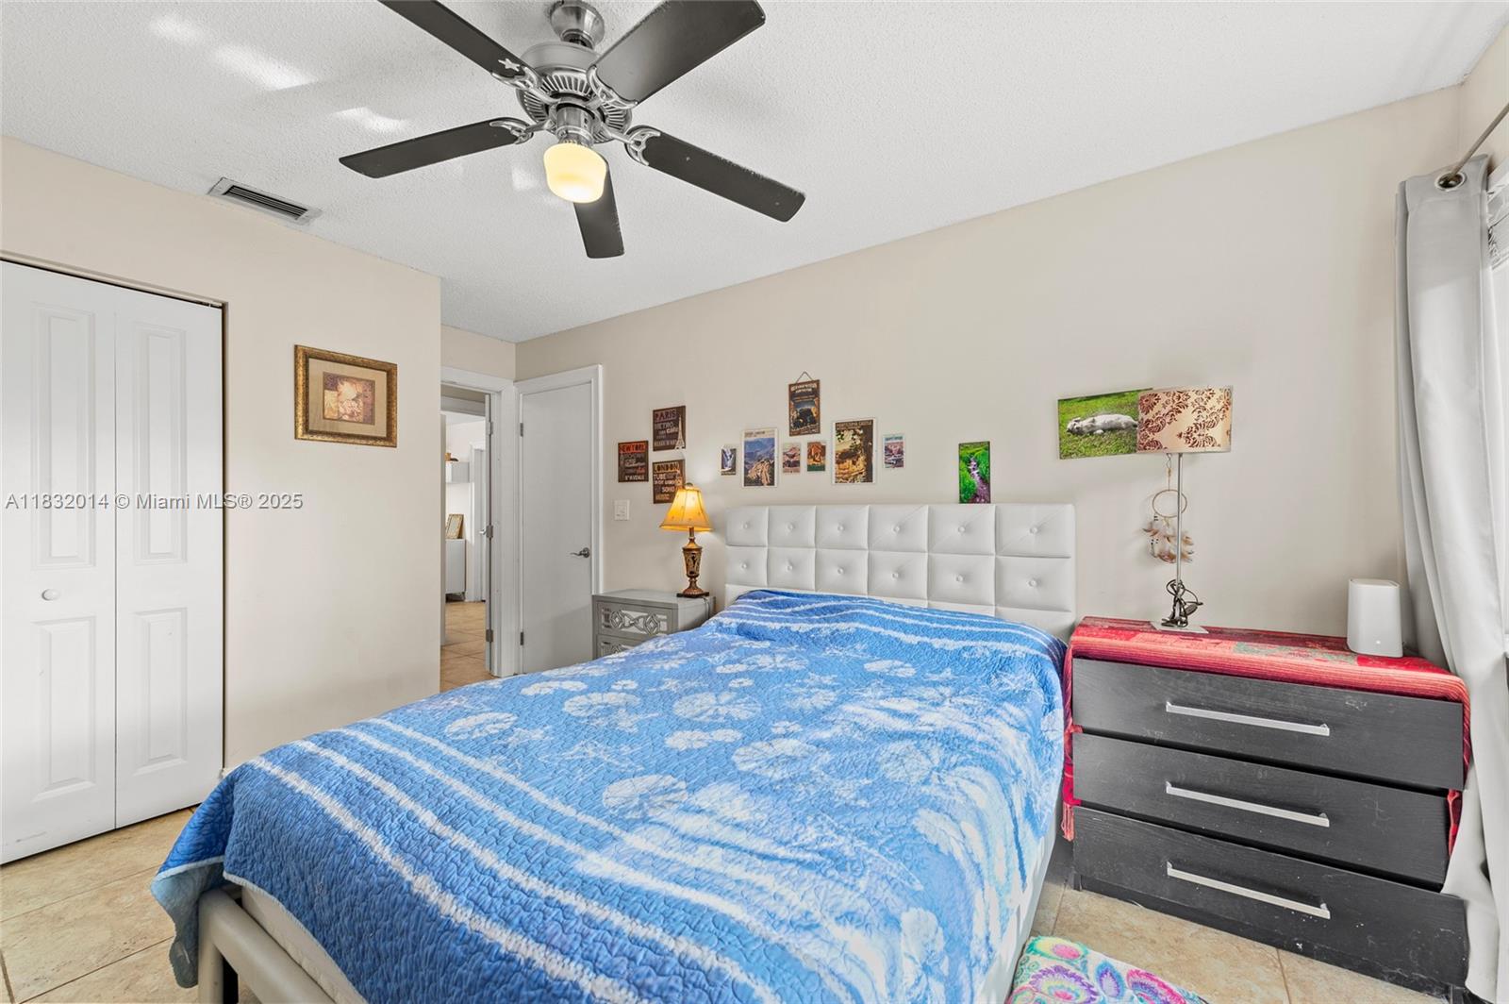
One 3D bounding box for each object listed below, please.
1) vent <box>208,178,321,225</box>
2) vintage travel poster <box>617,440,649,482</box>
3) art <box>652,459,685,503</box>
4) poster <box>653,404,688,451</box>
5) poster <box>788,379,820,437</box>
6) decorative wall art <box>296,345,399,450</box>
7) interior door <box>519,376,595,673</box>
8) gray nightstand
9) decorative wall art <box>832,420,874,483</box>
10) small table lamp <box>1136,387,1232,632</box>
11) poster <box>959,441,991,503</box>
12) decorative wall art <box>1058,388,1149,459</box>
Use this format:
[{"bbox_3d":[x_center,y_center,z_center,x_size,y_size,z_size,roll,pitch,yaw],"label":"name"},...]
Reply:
[{"bbox_3d":[-1.983,-1.206,2.384,0.206,0.017,0.316,-1,-1,33],"label":"vent"},{"bbox_3d":[-0.772,-0.253,3.722,0.267,0.261,0.010,-1,-1,33],"label":"vintage travel poster"},{"bbox_3d":[-0.521,-0.119,3.555,0.258,0.257,0.010,-1,-1,33],"label":"art"},{"bbox_3d":[-0.509,-0.437,3.540,0.261,0.255,0.012,-1,-1,34],"label":"poster"},{"bbox_3d":[0.261,-0.478,3.024,0.178,0.275,0.012,-1,-1,34],"label":"poster"},{"bbox_3d":[-1.936,-0.486,2.792,0.030,0.427,0.430,-1,-1,34],"label":"decorative wall art"},{"bbox_3d":[-1.394,0.215,4.150,0.759,2.027,0.040,-1,-1,33],"label":"interior door"},{"bbox_3d":[-0.587,0.883,3.367,0.660,0.678,0.310,-1,-1,34],"label":"gray nightstand"},{"bbox_3d":[0.488,-0.244,2.871,0.228,0.313,0.010,-1,-1,34],"label":"decorative wall art"},{"bbox_3d":[1.442,0.025,1.971,0.251,0.797,0.246,-1,-1,33],"label":"small table lamp"},{"bbox_3d":[0.961,-0.122,2.551,0.130,0.272,0.012,-1,-1,34],"label":"poster"},{"bbox_3d":[1.365,-0.294,2.280,0.313,0.245,0.015,-1,-1,34],"label":"decorative wall art"}]

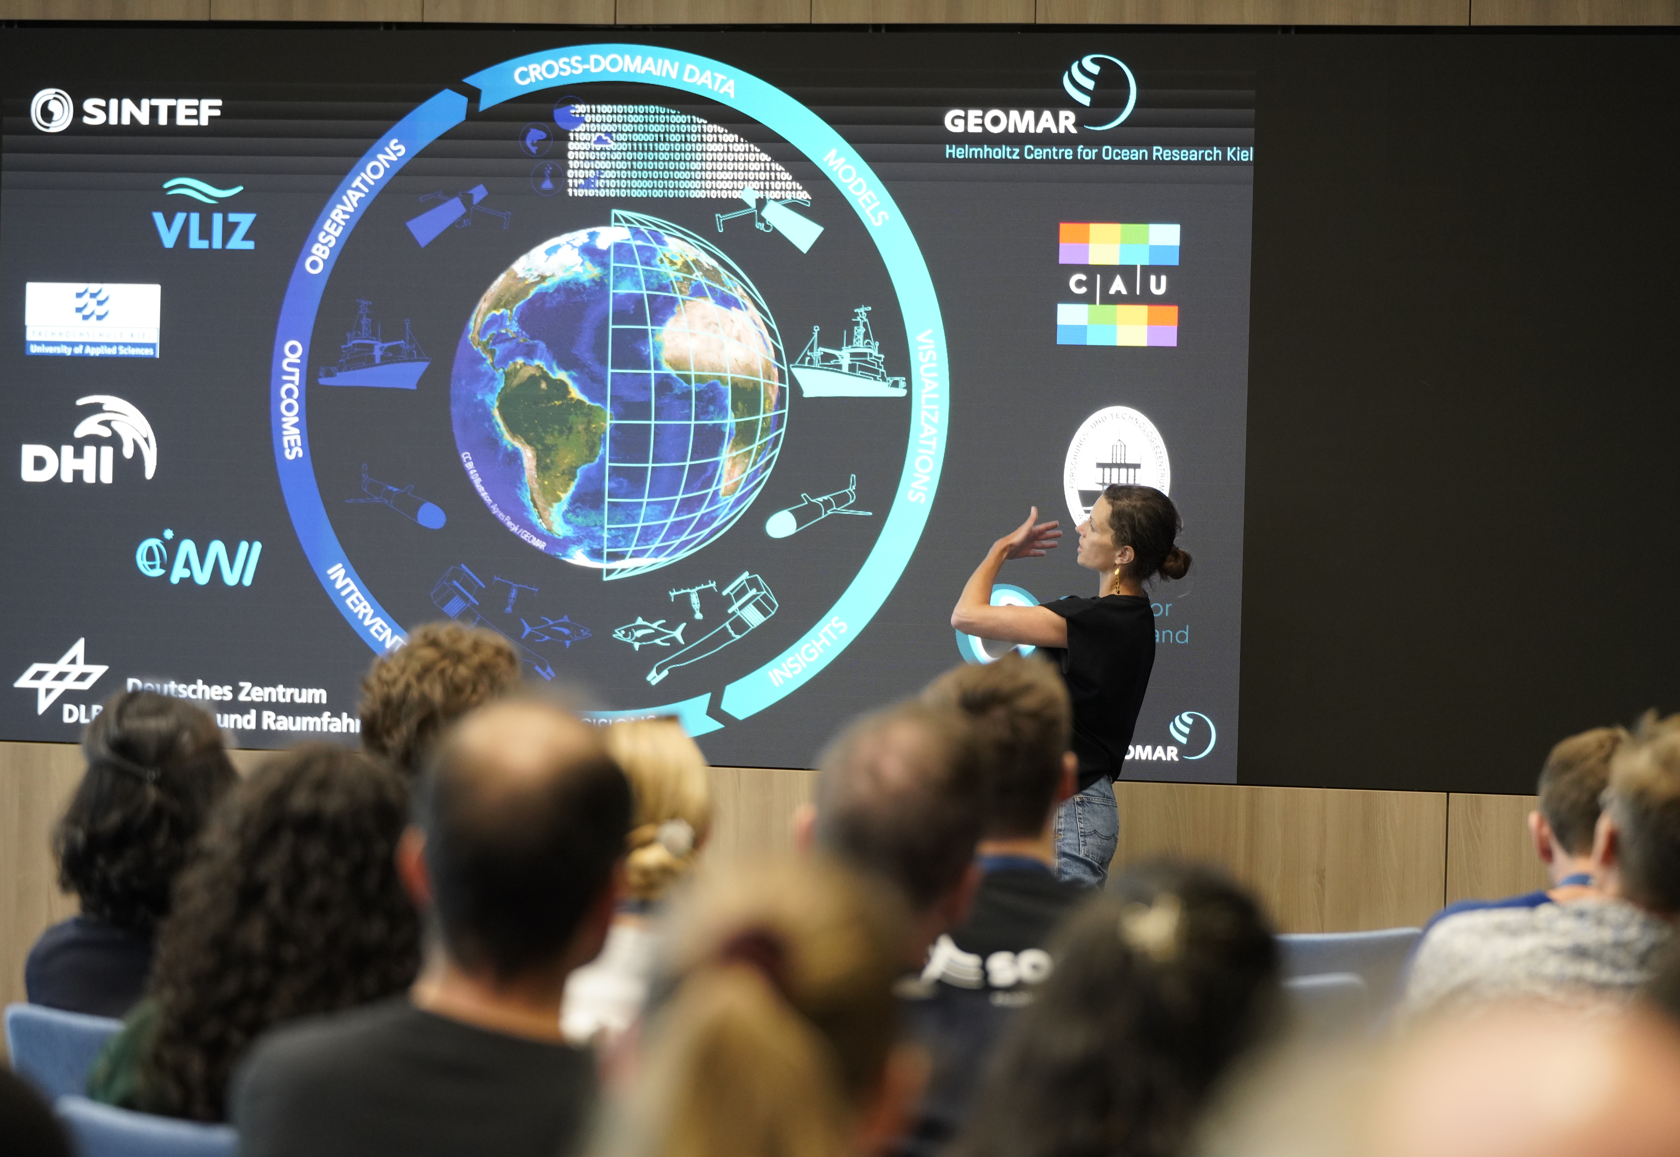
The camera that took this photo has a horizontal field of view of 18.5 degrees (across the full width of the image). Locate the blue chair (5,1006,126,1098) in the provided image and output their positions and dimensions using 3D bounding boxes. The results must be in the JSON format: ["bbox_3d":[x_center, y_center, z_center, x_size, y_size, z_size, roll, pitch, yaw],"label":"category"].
[{"bbox_3d":[-0.906,1.034,7.560,0.520,0.830,0.540,2,0,14],"label":"blue chair"}]

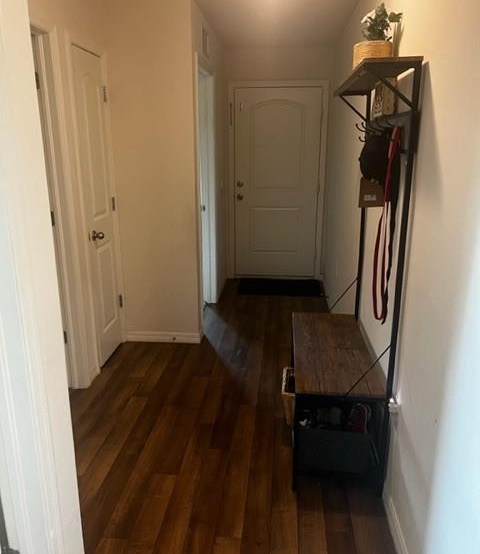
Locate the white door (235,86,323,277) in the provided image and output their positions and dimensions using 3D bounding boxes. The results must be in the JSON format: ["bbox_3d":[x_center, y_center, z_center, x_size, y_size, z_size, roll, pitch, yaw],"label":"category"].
[{"bbox_3d":[0.408,-0.994,5.294,0.910,2.030,0.045,1,15,5],"label":"white door"}]

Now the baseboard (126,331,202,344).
[{"bbox_3d":[-0.601,0.464,3.752,0.600,0.080,0.016,1,15,5],"label":"baseboard"}]

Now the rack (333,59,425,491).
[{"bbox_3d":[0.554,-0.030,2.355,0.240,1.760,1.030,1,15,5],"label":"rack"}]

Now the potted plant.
[{"bbox_3d":[0.560,-0.959,1.934,0.185,0.256,0.185,1,15,5],"label":"potted plant"}]

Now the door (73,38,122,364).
[{"bbox_3d":[-0.945,-0.409,3.216,0.037,2.030,0.430,1,15,5],"label":"door"}]

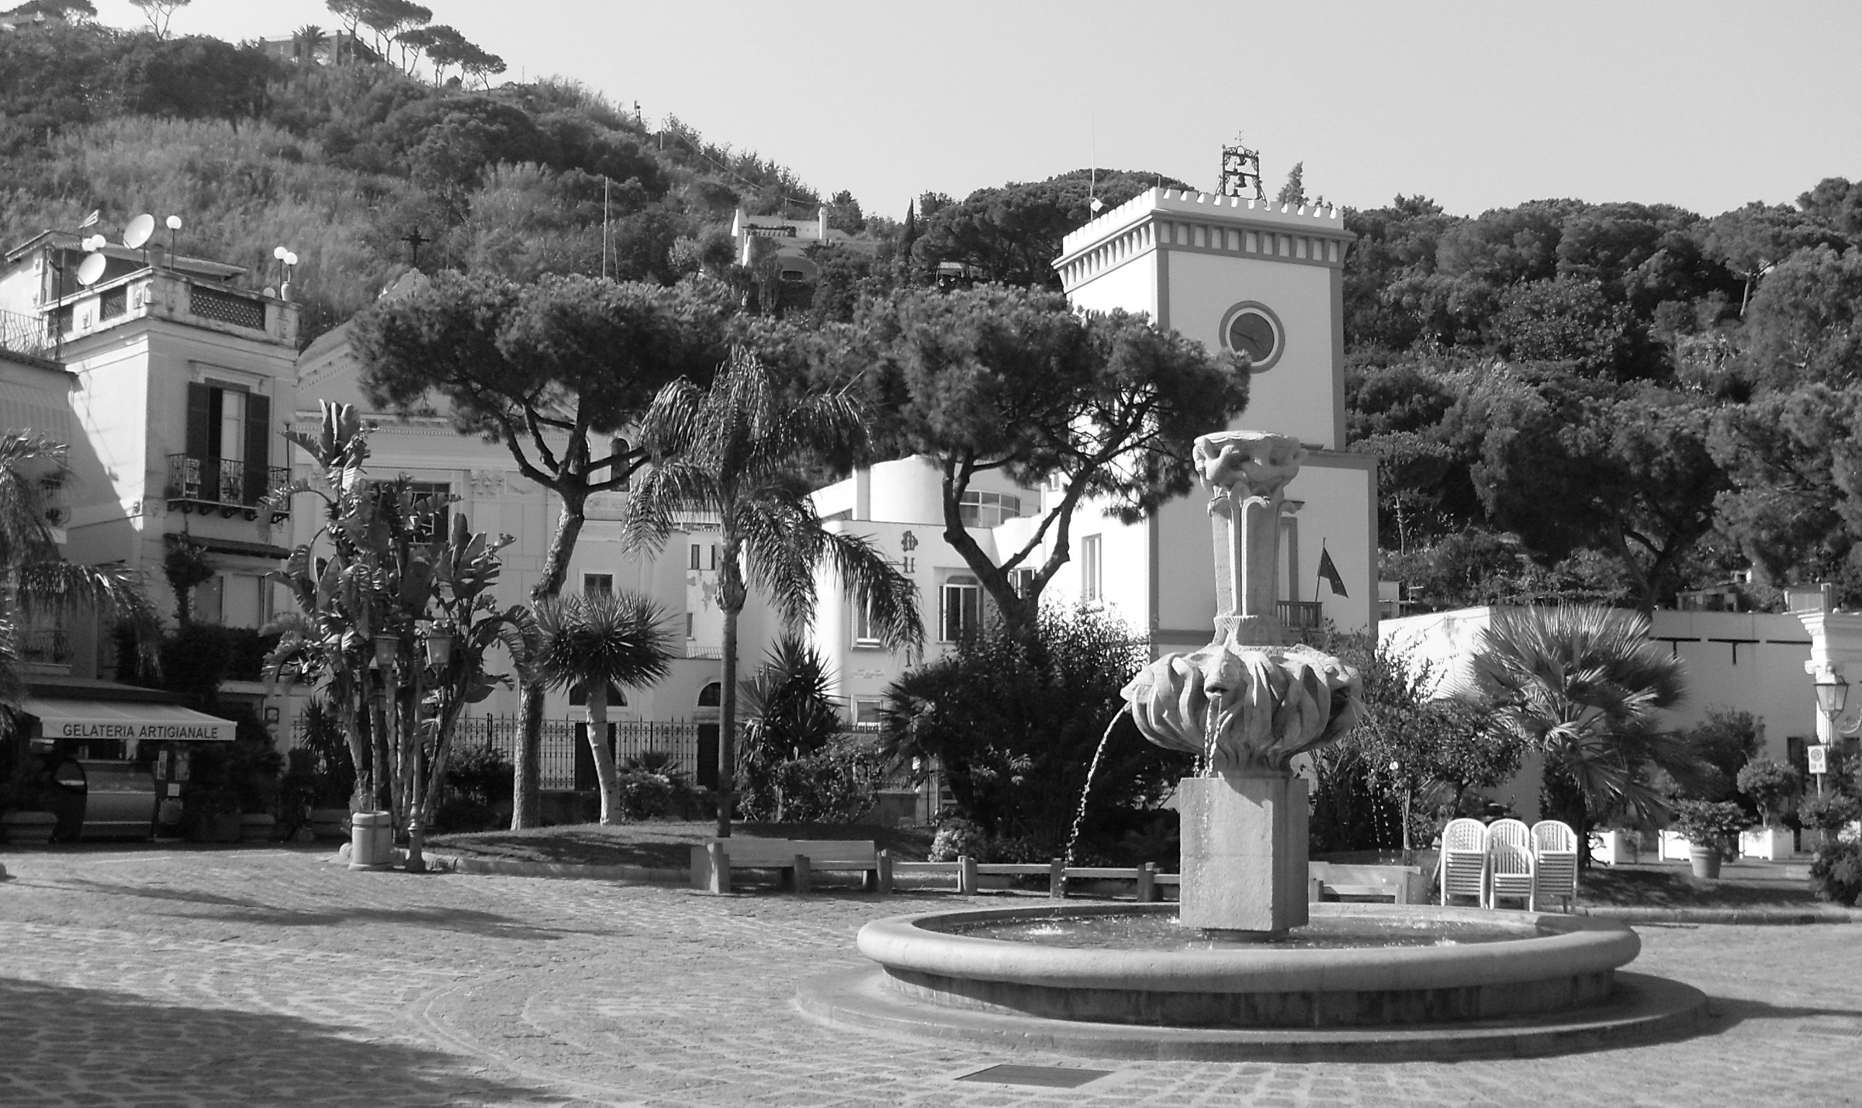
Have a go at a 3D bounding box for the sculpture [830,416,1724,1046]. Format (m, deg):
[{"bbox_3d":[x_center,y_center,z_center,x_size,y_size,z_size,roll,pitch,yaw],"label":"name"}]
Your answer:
[{"bbox_3d":[2.362,1.194,15.573,6.550,4.400,6.550,-1,-7,9],"label":"sculpture"}]

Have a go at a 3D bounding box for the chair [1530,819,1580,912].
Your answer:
[{"bbox_3d":[6.935,3.566,22.740,0.560,1.250,0.680,-1,-7,10],"label":"chair"}]

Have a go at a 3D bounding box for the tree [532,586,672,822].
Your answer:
[{"bbox_3d":[-6.157,2.969,38.916,2.600,4.450,2.600,0,-6,0],"label":"tree"}]

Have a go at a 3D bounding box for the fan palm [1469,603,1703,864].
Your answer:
[{"bbox_3d":[9.431,2.653,29.886,3.300,3.850,3.300,0,-6,0],"label":"fan palm"}]

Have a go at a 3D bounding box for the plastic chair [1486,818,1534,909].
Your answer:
[{"bbox_3d":[6.413,3.542,22.642,0.540,1.280,0.720,-2,-7,11],"label":"plastic chair"}]

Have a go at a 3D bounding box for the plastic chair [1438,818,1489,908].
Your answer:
[{"bbox_3d":[5.975,3.588,22.939,0.560,1.260,0.680,-2,-7,11],"label":"plastic chair"}]

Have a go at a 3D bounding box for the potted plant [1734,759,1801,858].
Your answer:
[{"bbox_3d":[14.196,4.329,34.726,1.100,1.750,1.050,0,-6,0],"label":"potted plant"}]

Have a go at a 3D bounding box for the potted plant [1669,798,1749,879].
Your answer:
[{"bbox_3d":[10.771,3.950,28.330,1.070,1.130,1.050,0,-6,0],"label":"potted plant"}]

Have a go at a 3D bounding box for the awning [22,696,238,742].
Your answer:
[{"bbox_3d":[-14.845,3.083,37.902,3.450,0.780,2.000,5,-8,-38],"label":"awning"}]

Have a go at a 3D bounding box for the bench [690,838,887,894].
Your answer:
[{"bbox_3d":[-2.205,4.857,31.857,2.950,0.860,0.700,0,-6,-2],"label":"bench"}]

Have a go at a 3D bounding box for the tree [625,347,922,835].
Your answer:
[{"bbox_3d":[-2.504,0.802,35.133,4.900,8.500,4.800,0,-6,0],"label":"tree"}]

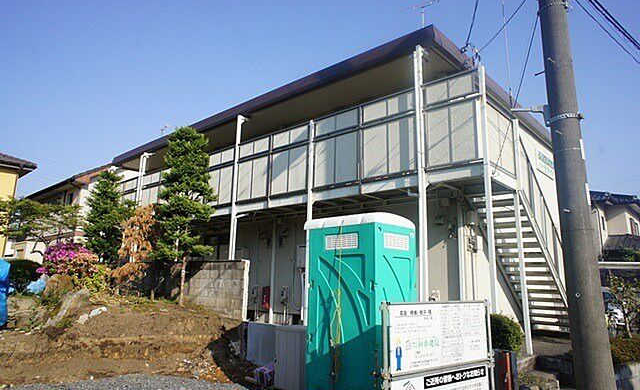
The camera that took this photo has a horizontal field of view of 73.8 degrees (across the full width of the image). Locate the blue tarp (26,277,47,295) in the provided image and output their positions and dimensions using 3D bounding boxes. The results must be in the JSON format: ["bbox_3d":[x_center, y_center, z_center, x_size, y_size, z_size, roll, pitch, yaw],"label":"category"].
[{"bbox_3d":[-6.848,2.186,10.300,0.420,0.420,0.360,9,-14,-32],"label":"blue tarp"}]

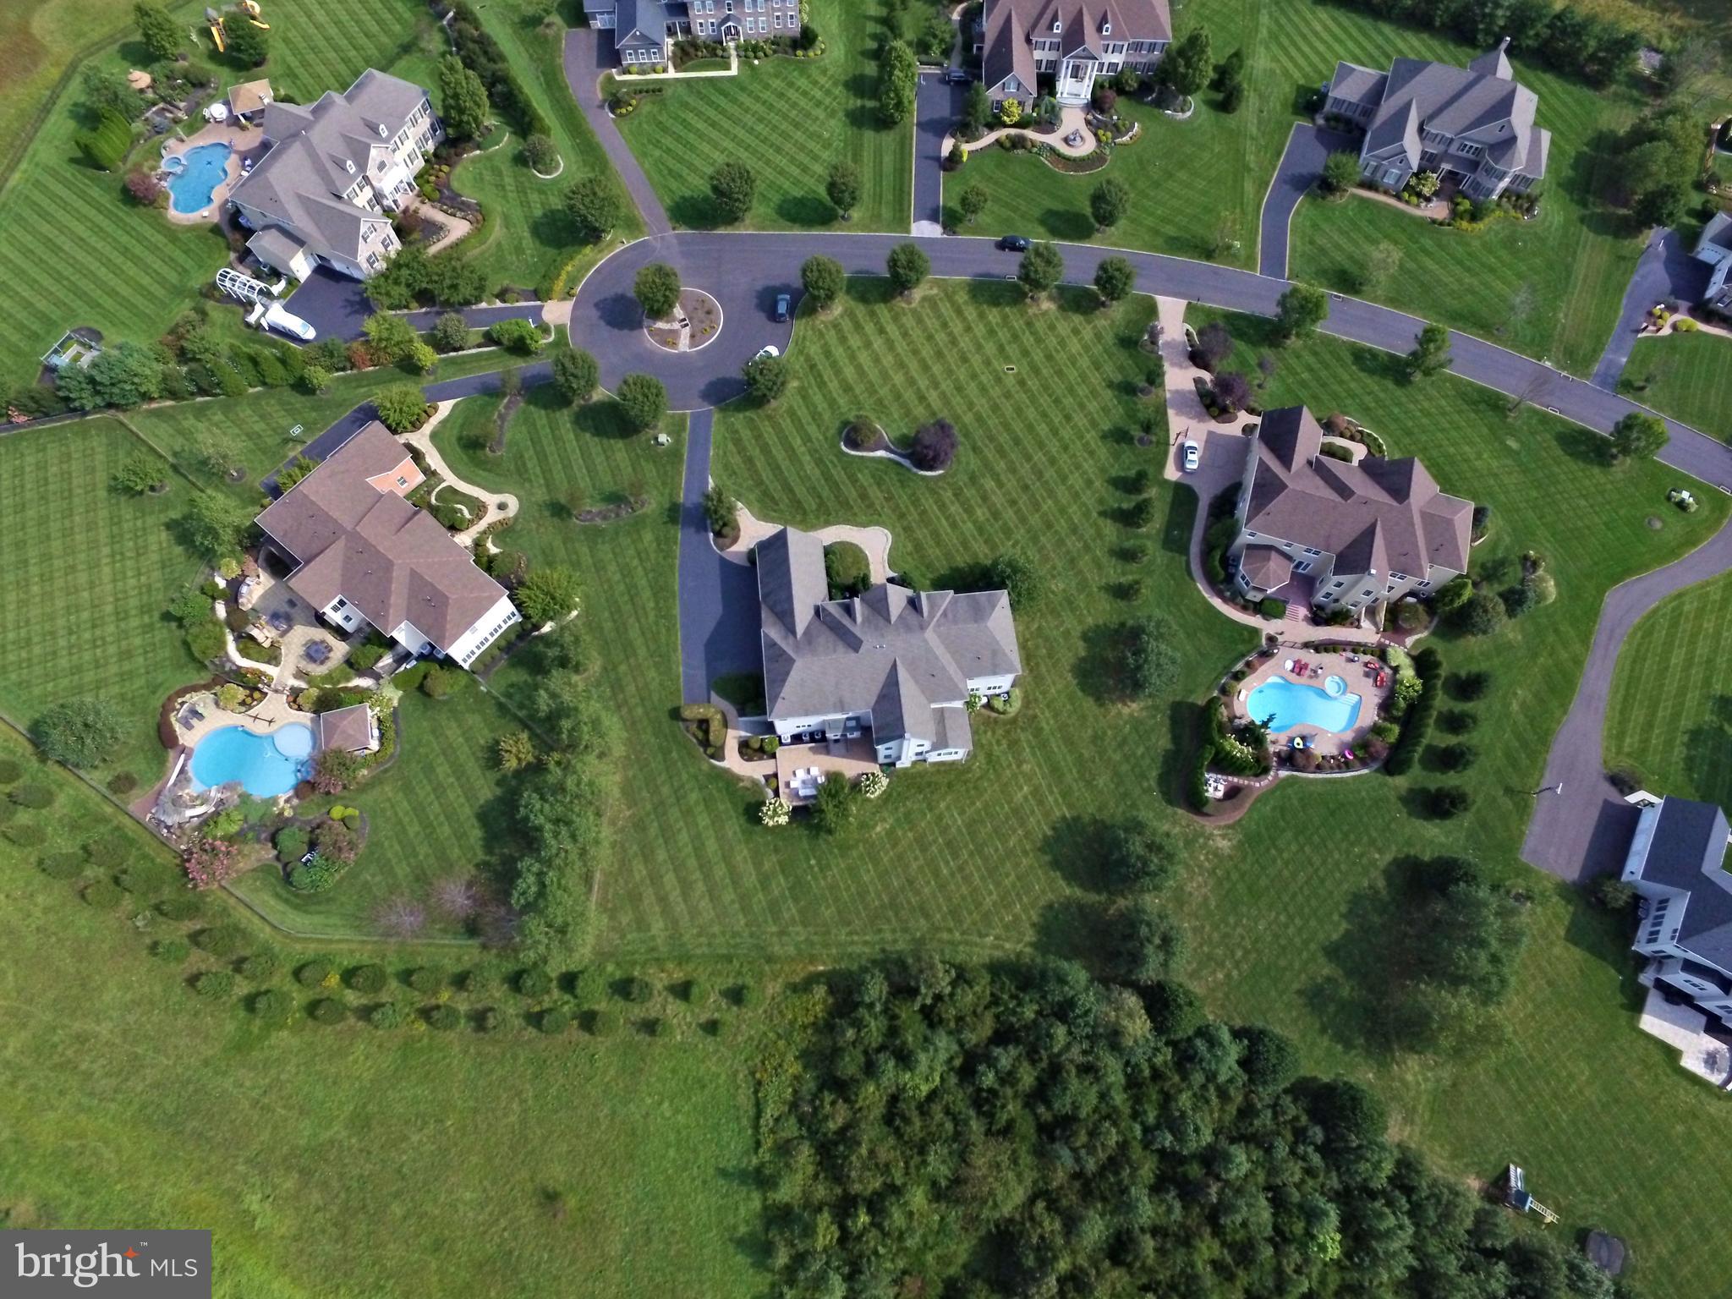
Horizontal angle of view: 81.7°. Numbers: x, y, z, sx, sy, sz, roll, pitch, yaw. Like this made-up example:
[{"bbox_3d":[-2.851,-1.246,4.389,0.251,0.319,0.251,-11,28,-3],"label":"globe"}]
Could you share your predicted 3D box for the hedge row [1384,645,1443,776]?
[{"bbox_3d":[62.990,7.309,114.676,2.000,3.000,15.400,24,70,10],"label":"hedge row"}]

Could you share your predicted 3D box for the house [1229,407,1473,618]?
[{"bbox_3d":[58.659,-15.864,120.082,26.360,10.500,23.050,16,69,7],"label":"house"}]

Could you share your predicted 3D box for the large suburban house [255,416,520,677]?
[{"bbox_3d":[-56.748,-11.802,119.446,31.440,10.500,20.720,37,73,14],"label":"large suburban house"}]

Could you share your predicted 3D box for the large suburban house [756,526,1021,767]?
[{"bbox_3d":[2.581,-0.934,114.508,28.750,10.500,27.110,-5,68,-1],"label":"large suburban house"}]

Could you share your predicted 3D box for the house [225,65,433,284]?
[{"bbox_3d":[-76.992,-70.083,143.307,29.740,10.500,34.100,24,70,10],"label":"house"}]

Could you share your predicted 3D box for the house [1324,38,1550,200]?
[{"bbox_3d":[83.677,-77.865,145.057,31.690,10.500,21.270,19,69,8],"label":"house"}]

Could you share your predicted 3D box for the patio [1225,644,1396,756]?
[{"bbox_3d":[52.299,5.810,116.566,18.000,1.000,13.200,9,68,4],"label":"patio"}]

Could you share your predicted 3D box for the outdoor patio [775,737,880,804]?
[{"bbox_3d":[-4.125,13.415,113.972,11.700,1.000,7.600,-5,68,-1],"label":"outdoor patio"}]

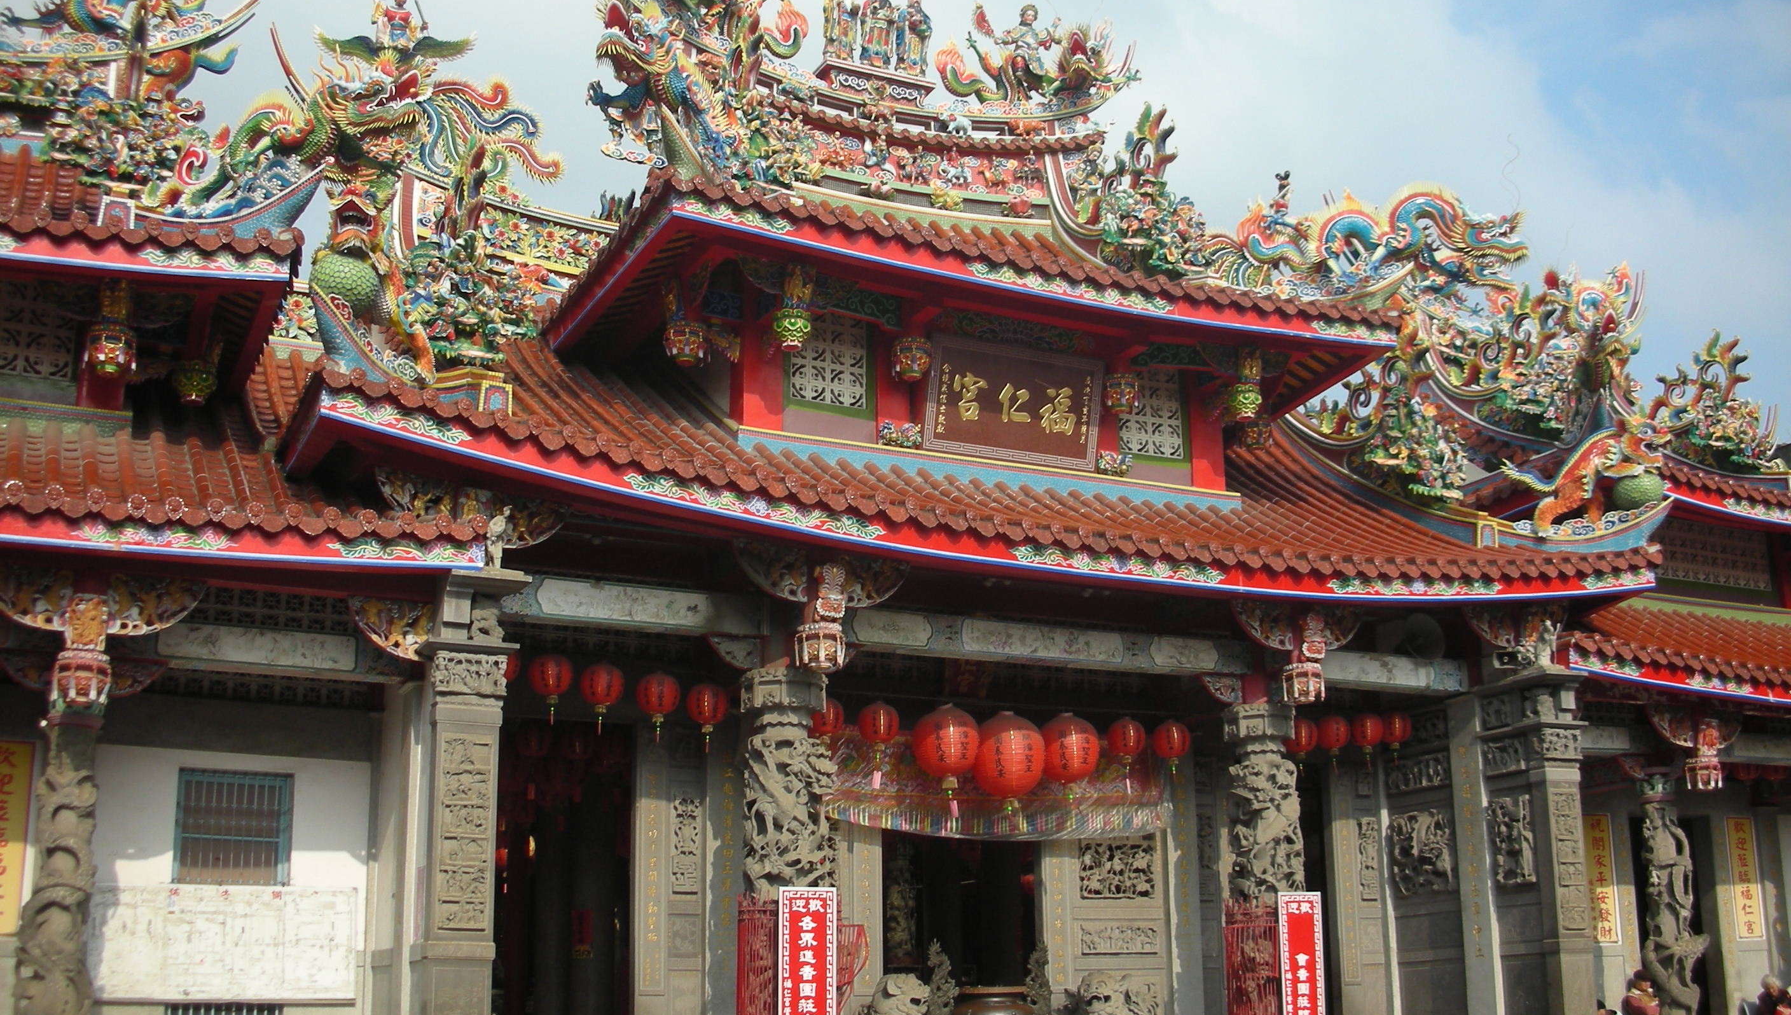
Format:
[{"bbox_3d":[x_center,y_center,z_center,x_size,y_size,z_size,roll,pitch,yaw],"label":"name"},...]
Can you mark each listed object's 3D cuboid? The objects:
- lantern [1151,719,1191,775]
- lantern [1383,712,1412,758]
[{"bbox_3d":[2.771,2.392,18.106,0.360,0.584,0.360,-1,-15,0],"label":"lantern"},{"bbox_3d":[5.042,2.286,18.202,0.340,0.460,0.340,7,-15,-29],"label":"lantern"}]

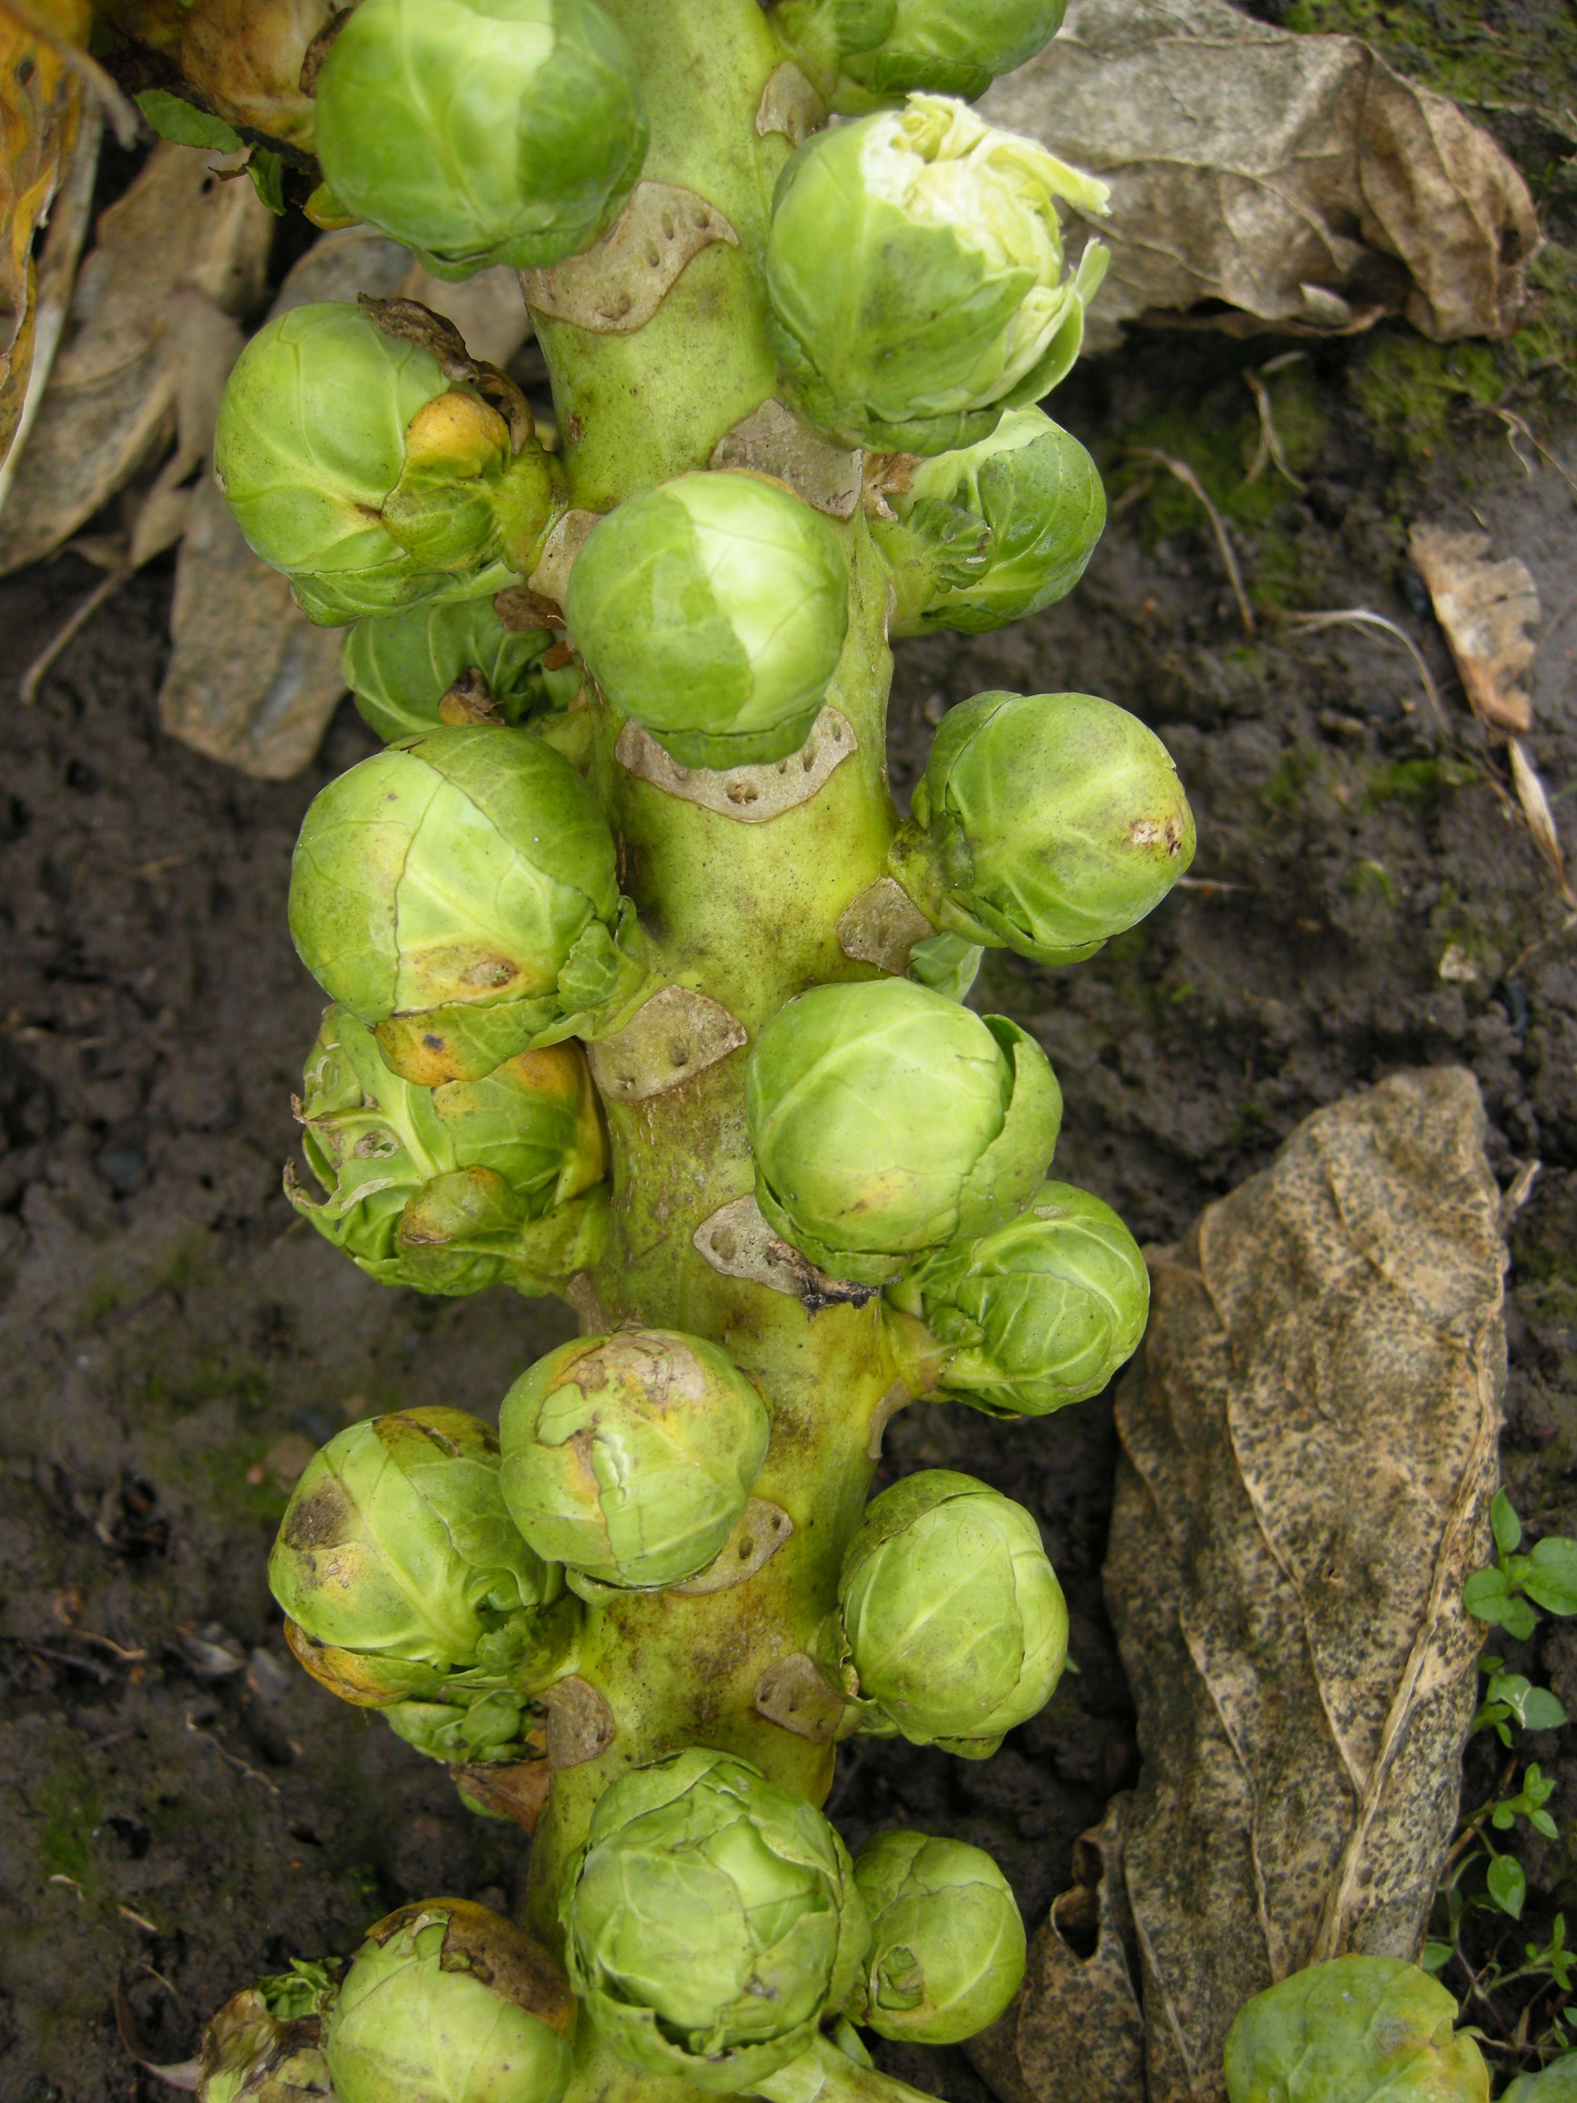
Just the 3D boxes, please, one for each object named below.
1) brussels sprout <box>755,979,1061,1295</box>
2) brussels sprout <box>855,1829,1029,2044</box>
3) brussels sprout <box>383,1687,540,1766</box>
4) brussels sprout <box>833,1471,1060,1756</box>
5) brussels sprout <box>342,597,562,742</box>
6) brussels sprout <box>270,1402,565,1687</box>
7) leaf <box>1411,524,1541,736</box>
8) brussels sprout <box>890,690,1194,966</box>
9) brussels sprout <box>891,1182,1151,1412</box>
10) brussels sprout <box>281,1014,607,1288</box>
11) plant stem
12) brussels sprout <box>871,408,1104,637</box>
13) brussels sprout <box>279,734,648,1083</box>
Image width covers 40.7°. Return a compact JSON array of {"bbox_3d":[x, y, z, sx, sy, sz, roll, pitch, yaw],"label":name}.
[{"bbox_3d":[0.014,0.010,0.266,0.039,0.038,0.039,0,44,0],"label":"brussels sprout"},{"bbox_3d":[0.024,0.146,0.352,0.033,0.035,0.034,0,45,0],"label":"brussels sprout"},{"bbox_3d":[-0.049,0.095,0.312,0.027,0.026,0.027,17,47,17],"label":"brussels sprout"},{"bbox_3d":[0.022,0.076,0.288,0.034,0.037,0.034,0,44,0],"label":"brussels sprout"},{"bbox_3d":[-0.051,-0.061,0.322,0.034,0.032,0.033,0,44,0],"label":"brussels sprout"},{"bbox_3d":[-0.054,0.072,0.312,0.042,0.041,0.041,0,45,0],"label":"brussels sprout"},{"bbox_3d":[0.218,-0.137,0.658,0.038,0.014,0.103,5,45,5],"label":"leaf"},{"bbox_3d":[0.034,-0.030,0.285,0.040,0.037,0.037,0,44,0],"label":"brussels sprout"},{"bbox_3d":[0.034,0.036,0.313,0.036,0.035,0.036,0,45,0],"label":"brussels sprout"},{"bbox_3d":[-0.048,0.012,0.302,0.044,0.043,0.043,0,45,0],"label":"brussels sprout"},{"bbox_3d":[-0.012,0.029,0.300,0.050,0.330,0.043,1,22,0],"label":"plant stem"},{"bbox_3d":[0.030,-0.079,0.318,0.036,0.035,0.035,0,44,0],"label":"brussels sprout"},{"bbox_3d":[-0.041,-0.019,0.270,0.043,0.043,0.042,0,45,0],"label":"brussels sprout"}]

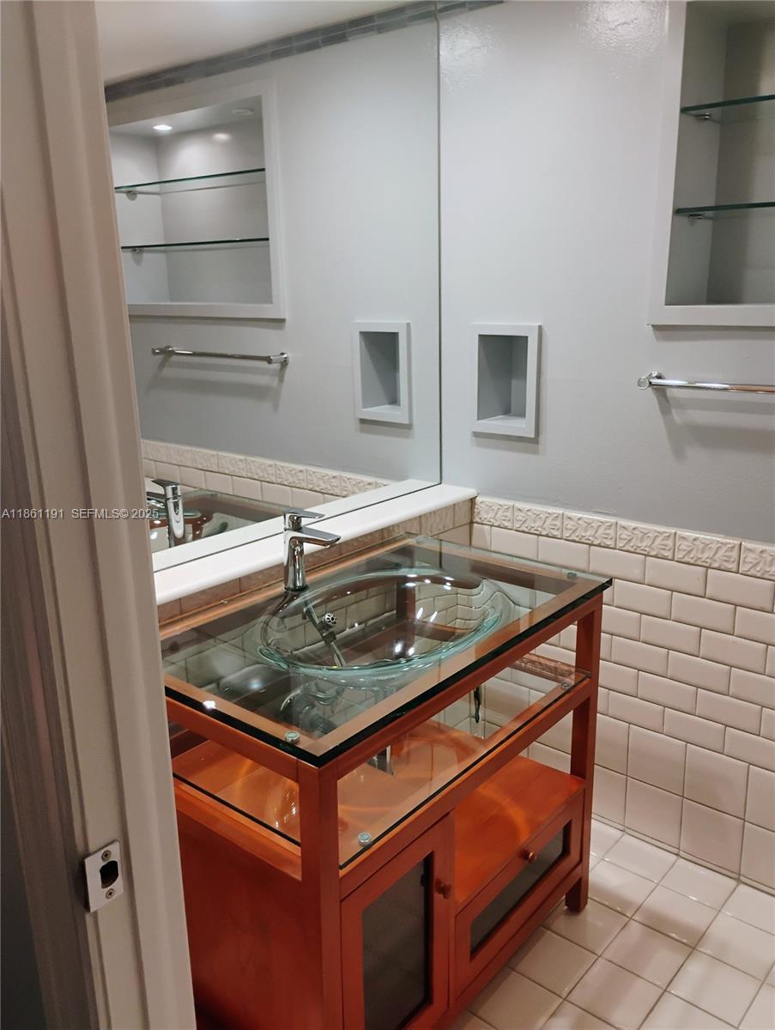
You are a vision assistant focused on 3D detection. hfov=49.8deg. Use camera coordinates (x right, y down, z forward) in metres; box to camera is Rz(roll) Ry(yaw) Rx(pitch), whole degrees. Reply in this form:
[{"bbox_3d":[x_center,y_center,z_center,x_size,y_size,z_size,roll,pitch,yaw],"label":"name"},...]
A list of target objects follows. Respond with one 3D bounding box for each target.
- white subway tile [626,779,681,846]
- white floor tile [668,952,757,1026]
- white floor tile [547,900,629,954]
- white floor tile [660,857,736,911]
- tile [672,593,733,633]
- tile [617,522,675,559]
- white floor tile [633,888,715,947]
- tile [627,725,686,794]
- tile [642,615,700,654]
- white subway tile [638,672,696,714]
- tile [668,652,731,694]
[{"bbox_3d":[0.711,0.789,2.223,0.152,0.152,0.010,11,19,40],"label":"white subway tile"},{"bbox_3d":[0.701,1.014,1.783,0.151,0.009,0.151,11,20,40],"label":"white floor tile"},{"bbox_3d":[0.472,0.970,1.985,0.152,0.010,0.152,11,19,40],"label":"white floor tile"},{"bbox_3d":[0.782,0.929,2.096,0.151,0.009,0.130,11,20,40],"label":"white floor tile"},{"bbox_3d":[0.763,0.236,2.013,0.152,0.075,0.009,11,20,40],"label":"tile"},{"bbox_3d":[0.643,0.062,2.074,0.152,0.076,0.011,11,20,40],"label":"tile"},{"bbox_3d":[0.689,0.961,1.998,0.152,0.010,0.152,11,19,40],"label":"white floor tile"},{"bbox_3d":[0.707,0.639,2.183,0.152,0.152,0.010,11,19,40],"label":"tile"},{"bbox_3d":[0.708,0.300,2.085,0.152,0.076,0.010,11,19,40],"label":"tile"},{"bbox_3d":[0.713,0.452,2.124,0.152,0.076,0.010,11,19,40],"label":"white subway tile"},{"bbox_3d":[0.767,0.386,2.053,0.152,0.076,0.009,11,20,40],"label":"tile"}]

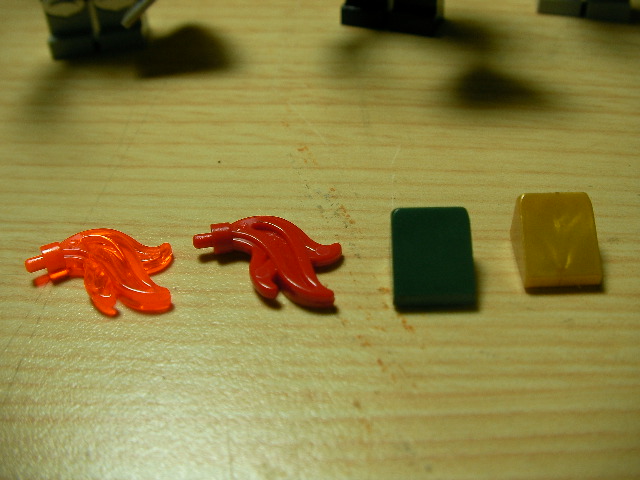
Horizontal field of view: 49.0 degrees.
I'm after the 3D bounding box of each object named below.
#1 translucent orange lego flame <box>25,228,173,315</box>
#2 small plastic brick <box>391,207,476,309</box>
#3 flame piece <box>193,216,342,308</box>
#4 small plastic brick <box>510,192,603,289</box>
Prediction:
[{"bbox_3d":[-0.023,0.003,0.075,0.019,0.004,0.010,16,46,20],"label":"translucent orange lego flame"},{"bbox_3d":[0.011,0.002,0.070,0.008,0.006,0.008,-1,47,-1],"label":"small plastic brick"},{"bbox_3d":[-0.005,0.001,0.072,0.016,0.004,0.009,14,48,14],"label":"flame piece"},{"bbox_3d":[0.024,0.000,0.071,0.008,0.006,0.008,-1,47,0],"label":"small plastic brick"}]

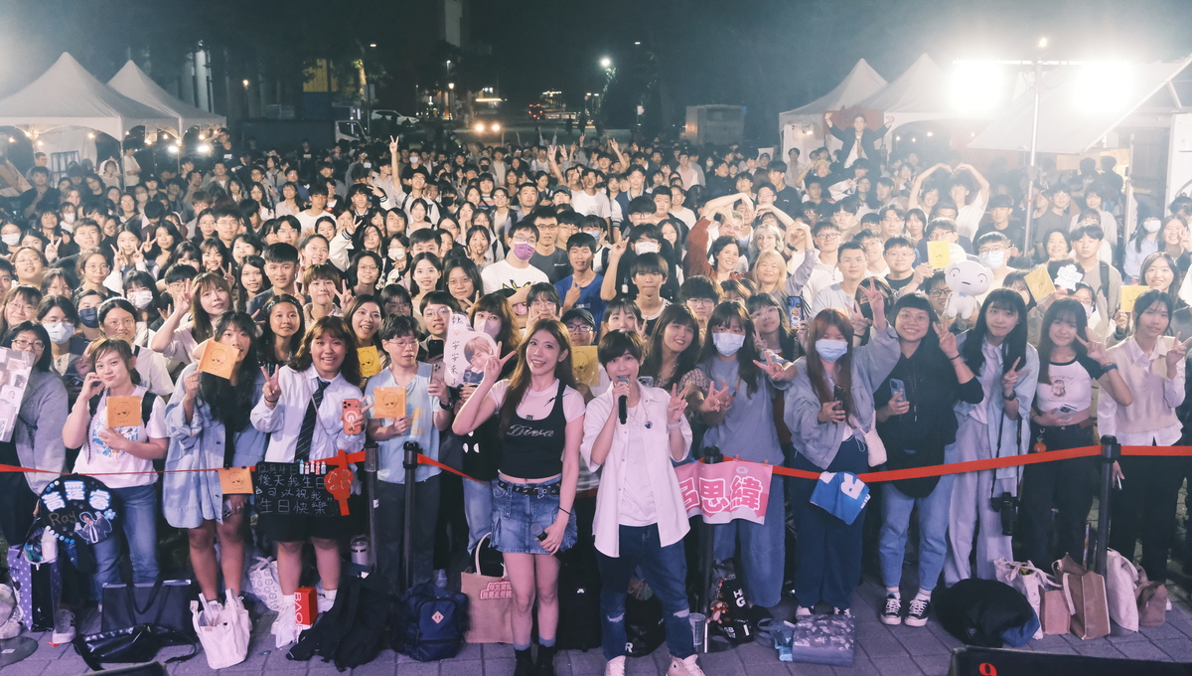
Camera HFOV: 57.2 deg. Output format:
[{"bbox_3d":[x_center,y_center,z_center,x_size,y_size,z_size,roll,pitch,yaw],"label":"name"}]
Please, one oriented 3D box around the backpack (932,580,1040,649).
[{"bbox_3d":[1.935,1.313,5.407,0.460,0.280,0.380,2,12,10],"label":"backpack"}]

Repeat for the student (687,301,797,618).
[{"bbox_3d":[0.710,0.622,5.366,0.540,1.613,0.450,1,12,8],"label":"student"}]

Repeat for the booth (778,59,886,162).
[{"bbox_3d":[6.222,-4.655,25.728,3.000,3.690,3.000,-2,12,-10],"label":"booth"}]

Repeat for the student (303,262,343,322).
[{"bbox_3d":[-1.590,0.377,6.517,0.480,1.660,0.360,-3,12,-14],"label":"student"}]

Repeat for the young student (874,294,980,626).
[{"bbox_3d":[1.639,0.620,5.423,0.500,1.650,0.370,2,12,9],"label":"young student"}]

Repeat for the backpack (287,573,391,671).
[{"bbox_3d":[-1.235,1.292,5.214,0.480,0.400,0.340,-1,12,-5],"label":"backpack"}]

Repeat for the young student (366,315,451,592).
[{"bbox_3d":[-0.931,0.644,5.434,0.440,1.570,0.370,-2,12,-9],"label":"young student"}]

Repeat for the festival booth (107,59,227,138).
[{"bbox_3d":[-9.515,-4.005,22.673,3.000,3.408,3.000,-1,12,-4],"label":"festival booth"}]

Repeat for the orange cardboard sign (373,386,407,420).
[{"bbox_3d":[-0.889,0.279,4.721,0.140,0.142,0.007,-3,5,-11],"label":"orange cardboard sign"}]

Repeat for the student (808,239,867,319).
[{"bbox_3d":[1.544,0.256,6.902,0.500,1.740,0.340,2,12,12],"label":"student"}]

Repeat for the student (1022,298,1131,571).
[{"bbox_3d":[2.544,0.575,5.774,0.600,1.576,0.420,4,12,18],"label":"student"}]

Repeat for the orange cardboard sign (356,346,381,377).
[{"bbox_3d":[-1.104,0.116,5.331,0.105,0.145,0.006,-12,7,-11],"label":"orange cardboard sign"}]

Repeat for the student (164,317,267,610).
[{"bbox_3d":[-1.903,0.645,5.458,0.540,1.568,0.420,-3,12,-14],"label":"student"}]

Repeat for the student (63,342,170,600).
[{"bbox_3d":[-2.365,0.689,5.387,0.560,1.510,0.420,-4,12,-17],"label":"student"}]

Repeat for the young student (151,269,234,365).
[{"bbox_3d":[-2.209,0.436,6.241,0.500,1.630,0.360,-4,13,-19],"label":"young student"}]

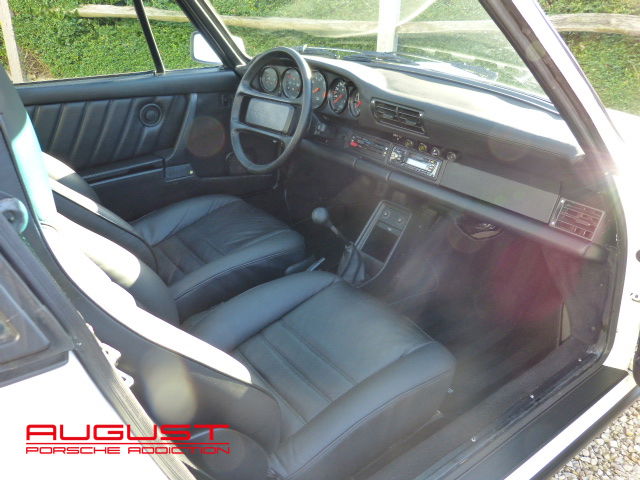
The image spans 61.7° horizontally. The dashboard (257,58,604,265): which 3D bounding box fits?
[{"bbox_3d":[0.303,-0.352,1.572,0.360,0.340,1.280,-19,31,-34],"label":"dashboard"}]

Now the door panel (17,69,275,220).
[{"bbox_3d":[-0.595,-0.263,1.736,1.060,0.520,0.120,-19,31,-34],"label":"door panel"}]

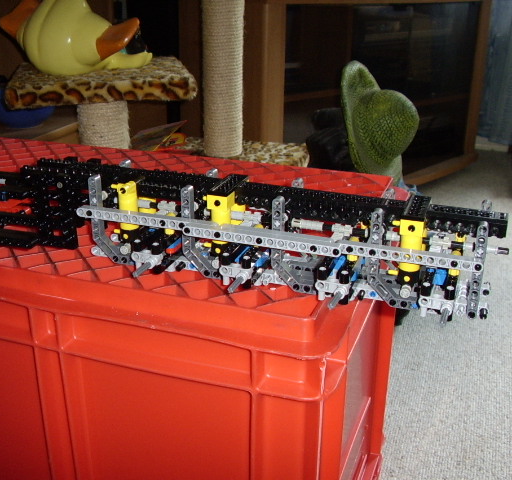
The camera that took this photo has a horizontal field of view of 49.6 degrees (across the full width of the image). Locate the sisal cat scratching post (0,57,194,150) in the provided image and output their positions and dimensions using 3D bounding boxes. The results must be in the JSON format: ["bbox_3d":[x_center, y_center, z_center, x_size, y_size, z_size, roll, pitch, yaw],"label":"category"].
[{"bbox_3d":[-0.278,-0.216,1.043,0.305,0.200,0.275,-6,27,-14],"label":"sisal cat scratching post"}]

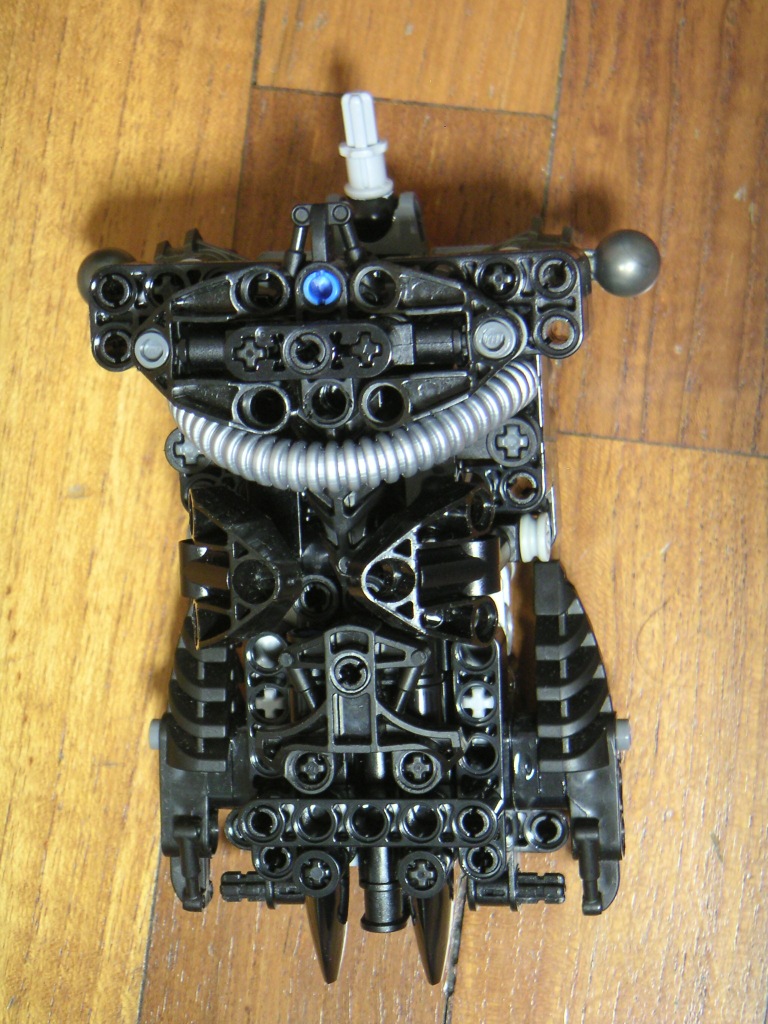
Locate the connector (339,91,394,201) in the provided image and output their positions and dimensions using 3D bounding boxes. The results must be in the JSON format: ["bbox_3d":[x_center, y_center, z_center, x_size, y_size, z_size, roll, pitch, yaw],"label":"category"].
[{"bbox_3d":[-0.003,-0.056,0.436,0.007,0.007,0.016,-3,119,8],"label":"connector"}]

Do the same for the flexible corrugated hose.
[{"bbox_3d":[-0.004,-0.012,0.409,0.053,0.017,0.020,-2,93,8],"label":"flexible corrugated hose"}]

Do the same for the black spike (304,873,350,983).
[{"bbox_3d":[-0.009,0.062,0.447,0.007,0.007,0.023,-2,93,8],"label":"black spike"}]

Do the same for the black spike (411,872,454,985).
[{"bbox_3d":[0.007,0.062,0.446,0.007,0.007,0.023,-2,93,8],"label":"black spike"}]

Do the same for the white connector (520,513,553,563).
[{"bbox_3d":[0.023,0.004,0.430,0.004,0.007,0.007,-2,93,10],"label":"white connector"}]

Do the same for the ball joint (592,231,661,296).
[{"bbox_3d":[0.037,-0.038,0.433,0.010,0.010,0.010,-2,93,8],"label":"ball joint"}]

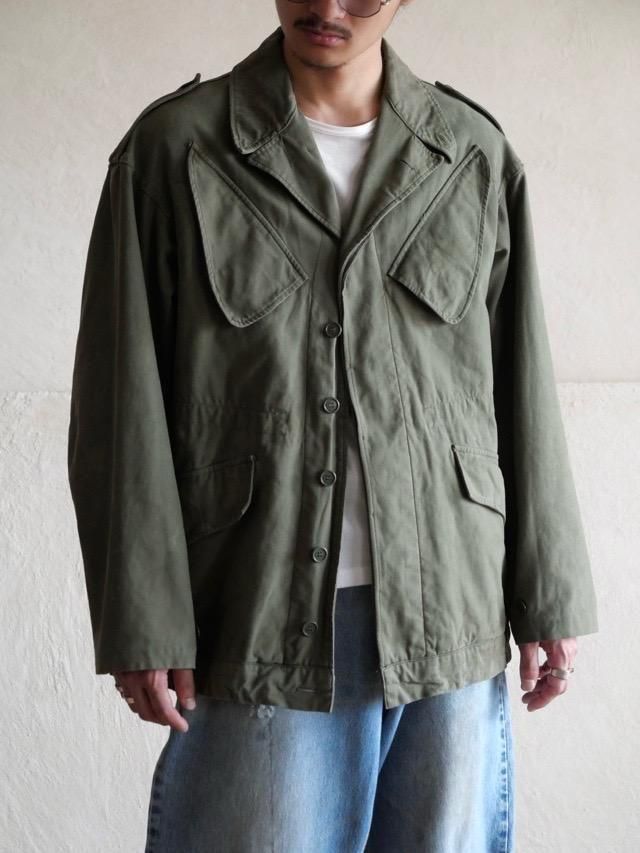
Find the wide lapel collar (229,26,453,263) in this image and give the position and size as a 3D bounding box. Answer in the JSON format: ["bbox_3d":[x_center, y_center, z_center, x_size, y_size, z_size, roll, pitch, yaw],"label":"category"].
[{"bbox_3d":[0.029,-0.355,2.950,0.275,0.268,0.170,0,-2,-6],"label":"wide lapel collar"}]

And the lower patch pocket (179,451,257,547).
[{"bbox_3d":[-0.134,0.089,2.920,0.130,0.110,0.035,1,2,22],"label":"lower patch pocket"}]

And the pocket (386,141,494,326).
[{"bbox_3d":[0.145,-0.234,2.900,0.128,0.212,0.040,-1,-6,-26],"label":"pocket"}]

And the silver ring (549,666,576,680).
[{"bbox_3d":[0.300,0.308,2.950,0.023,0.011,0.023,7,12,-11],"label":"silver ring"}]

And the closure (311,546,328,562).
[{"bbox_3d":[0.000,0.156,2.875,0.018,0.018,0.005,0,2,2],"label":"closure"}]

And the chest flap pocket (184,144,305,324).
[{"bbox_3d":[-0.089,-0.234,2.890,0.148,0.220,0.040,0,-6,9],"label":"chest flap pocket"}]

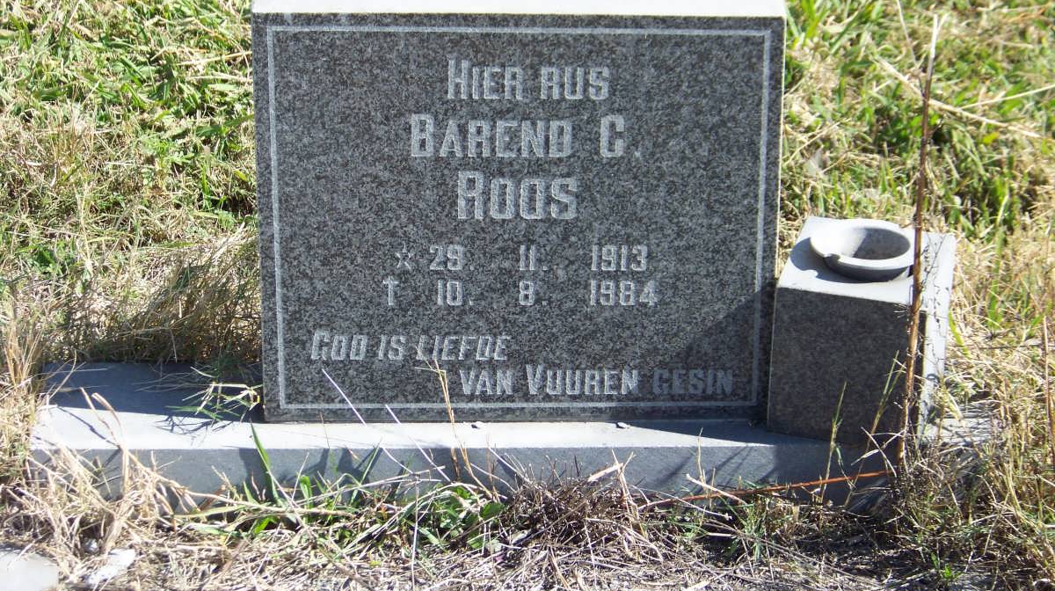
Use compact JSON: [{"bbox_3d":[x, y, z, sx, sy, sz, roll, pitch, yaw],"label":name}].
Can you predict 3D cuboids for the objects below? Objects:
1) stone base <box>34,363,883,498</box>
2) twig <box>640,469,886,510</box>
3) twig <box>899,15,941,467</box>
[{"bbox_3d":[-0.019,0.142,3.247,0.933,0.078,0.178,0,27,-1],"label":"stone base"},{"bbox_3d":[0.230,0.190,3.150,0.243,0.009,0.010,-8,27,3],"label":"twig"},{"bbox_3d":[0.367,-0.044,3.024,0.014,0.470,0.014,0,27,-1],"label":"twig"}]

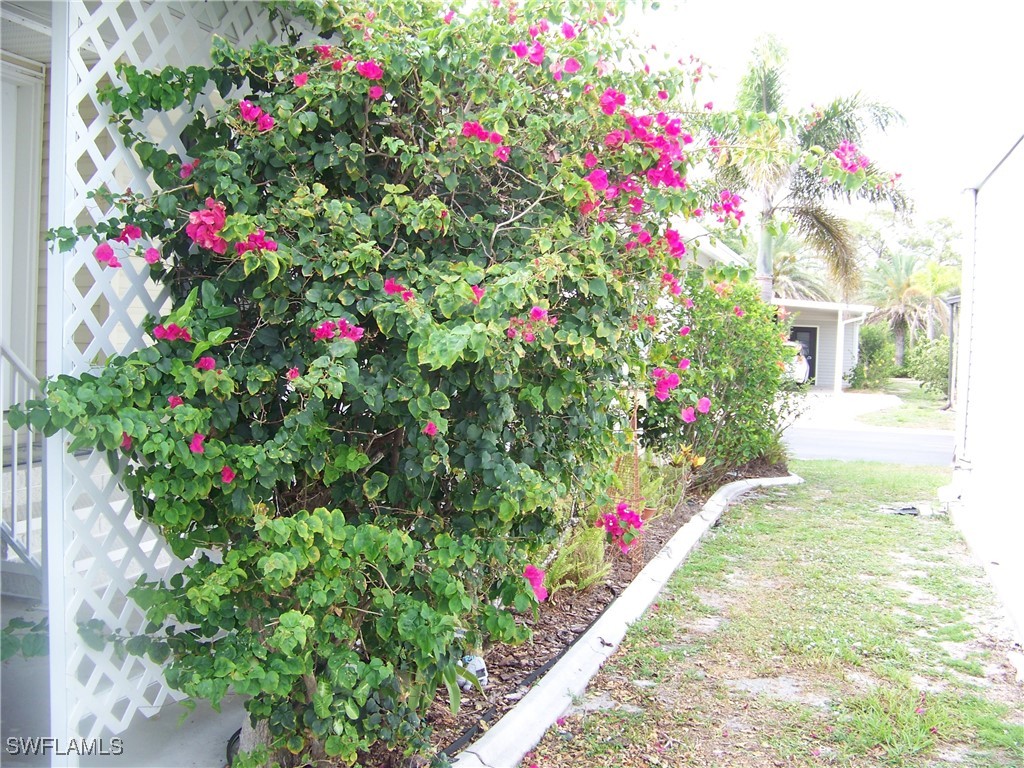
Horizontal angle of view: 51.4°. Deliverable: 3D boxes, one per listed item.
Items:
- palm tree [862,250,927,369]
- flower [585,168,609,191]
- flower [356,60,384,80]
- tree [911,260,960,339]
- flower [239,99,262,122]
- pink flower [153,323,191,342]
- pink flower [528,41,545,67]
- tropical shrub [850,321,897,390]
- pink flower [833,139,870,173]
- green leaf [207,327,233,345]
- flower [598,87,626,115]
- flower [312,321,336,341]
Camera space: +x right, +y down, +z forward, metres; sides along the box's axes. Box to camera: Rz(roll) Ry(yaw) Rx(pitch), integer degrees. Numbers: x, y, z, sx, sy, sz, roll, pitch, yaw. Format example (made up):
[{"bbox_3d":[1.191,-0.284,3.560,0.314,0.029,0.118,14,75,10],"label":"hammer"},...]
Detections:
[{"bbox_3d":[15.125,-2.820,42.000,2.372,4.891,2.445,2,3,20],"label":"palm tree"},{"bbox_3d":[0.301,-0.730,3.800,0.083,0.079,0.063,1,3,4],"label":"flower"},{"bbox_3d":[-0.458,-1.016,3.450,0.088,0.065,0.052,1,3,-8],"label":"flower"},{"bbox_3d":[15.546,-2.472,39.000,1.847,4.102,1.904,2,3,22],"label":"tree"},{"bbox_3d":[-0.798,-0.835,3.250,0.071,0.073,0.059,0,3,-14],"label":"flower"},{"bbox_3d":[-0.943,-0.143,2.950,0.102,0.055,0.055,0,3,-18],"label":"pink flower"},{"bbox_3d":[0.087,-1.176,3.800,0.055,0.086,0.046,1,3,1],"label":"pink flower"},{"bbox_3d":[11.171,-0.883,33.000,1.443,2.045,1.339,2,3,19],"label":"tropical shrub"},{"bbox_3d":[1.371,-0.923,4.300,0.149,0.137,0.110,2,3,17],"label":"pink flower"},{"bbox_3d":[-0.824,-0.137,3.000,0.071,0.051,0.040,0,3,-15],"label":"green leaf"},{"bbox_3d":[0.368,-1.038,3.900,0.100,0.102,0.082,1,3,5],"label":"flower"},{"bbox_3d":[-0.563,-0.161,3.200,0.070,0.060,0.048,1,3,-10],"label":"flower"}]

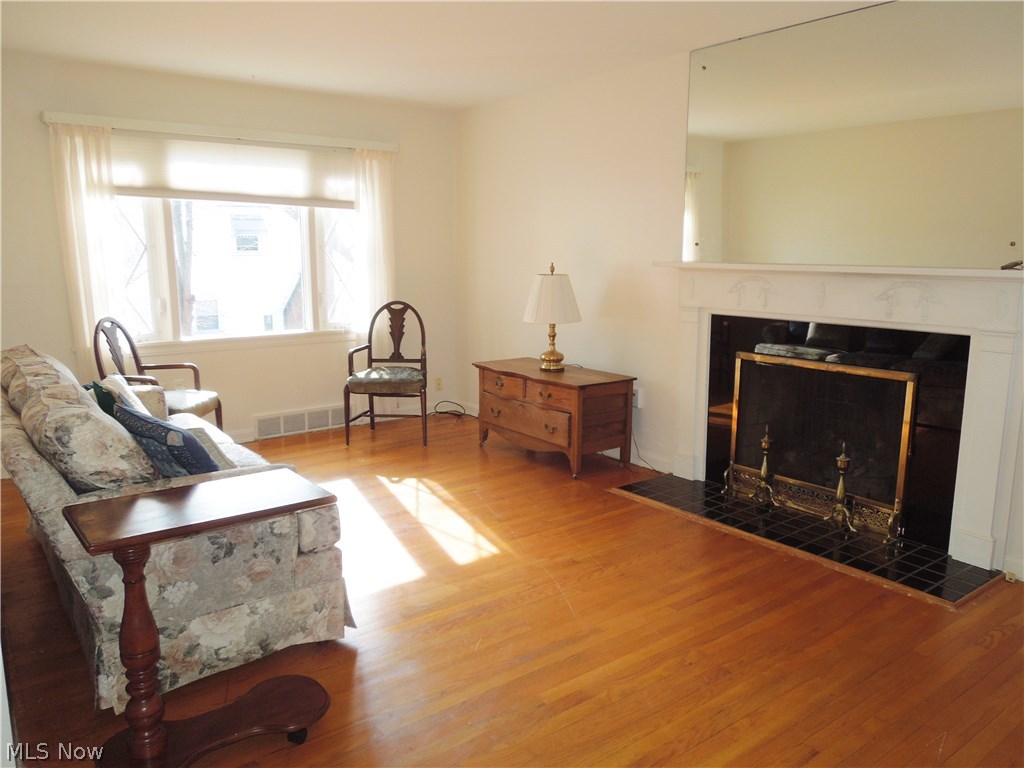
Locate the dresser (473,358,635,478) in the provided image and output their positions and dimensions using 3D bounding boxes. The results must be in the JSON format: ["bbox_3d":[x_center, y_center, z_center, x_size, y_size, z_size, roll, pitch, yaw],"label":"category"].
[{"bbox_3d":[0.238,0.199,4.788,0.515,0.565,1.070,-8,13,-37],"label":"dresser"}]

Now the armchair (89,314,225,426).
[{"bbox_3d":[-2.053,0.079,4.293,0.550,0.960,0.580,0,10,1],"label":"armchair"}]

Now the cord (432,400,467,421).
[{"bbox_3d":[-0.502,0.218,5.979,0.270,0.100,0.200,-1,10,-5],"label":"cord"}]

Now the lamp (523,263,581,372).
[{"bbox_3d":[0.267,-0.432,4.762,0.380,0.685,0.380,0,10,0],"label":"lamp"}]

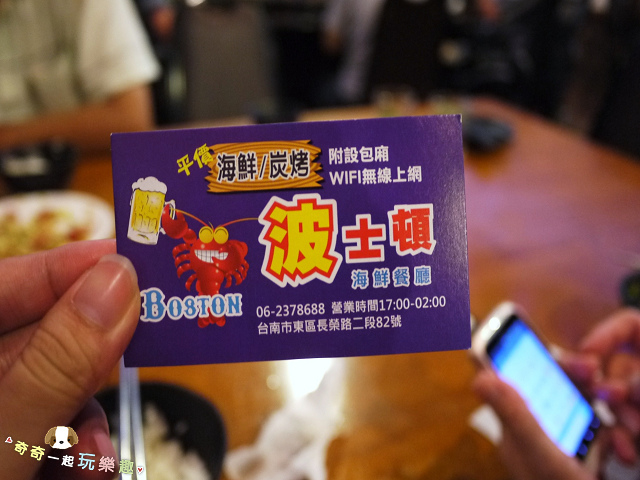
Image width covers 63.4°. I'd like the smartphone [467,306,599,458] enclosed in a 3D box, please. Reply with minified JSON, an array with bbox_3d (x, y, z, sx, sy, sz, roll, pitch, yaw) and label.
[{"bbox_3d":[0.171,0.114,0.401,0.123,0.011,0.064,51,50,5],"label":"smartphone"}]

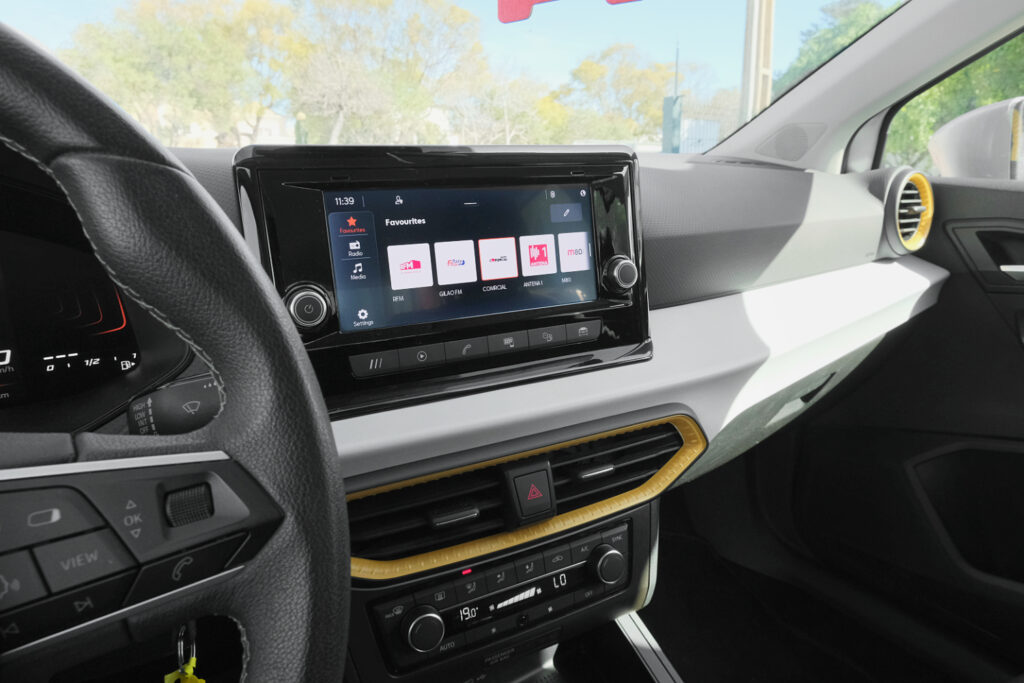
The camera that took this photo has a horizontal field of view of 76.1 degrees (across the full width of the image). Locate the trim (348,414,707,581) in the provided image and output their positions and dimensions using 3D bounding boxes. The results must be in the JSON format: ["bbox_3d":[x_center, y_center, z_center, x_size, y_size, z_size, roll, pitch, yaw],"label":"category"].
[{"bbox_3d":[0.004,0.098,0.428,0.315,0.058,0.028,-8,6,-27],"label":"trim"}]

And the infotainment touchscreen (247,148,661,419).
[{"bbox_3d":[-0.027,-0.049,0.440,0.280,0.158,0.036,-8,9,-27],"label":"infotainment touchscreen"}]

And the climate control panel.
[{"bbox_3d":[0.004,0.171,0.448,0.204,0.054,0.028,-8,1,-27],"label":"climate control panel"}]

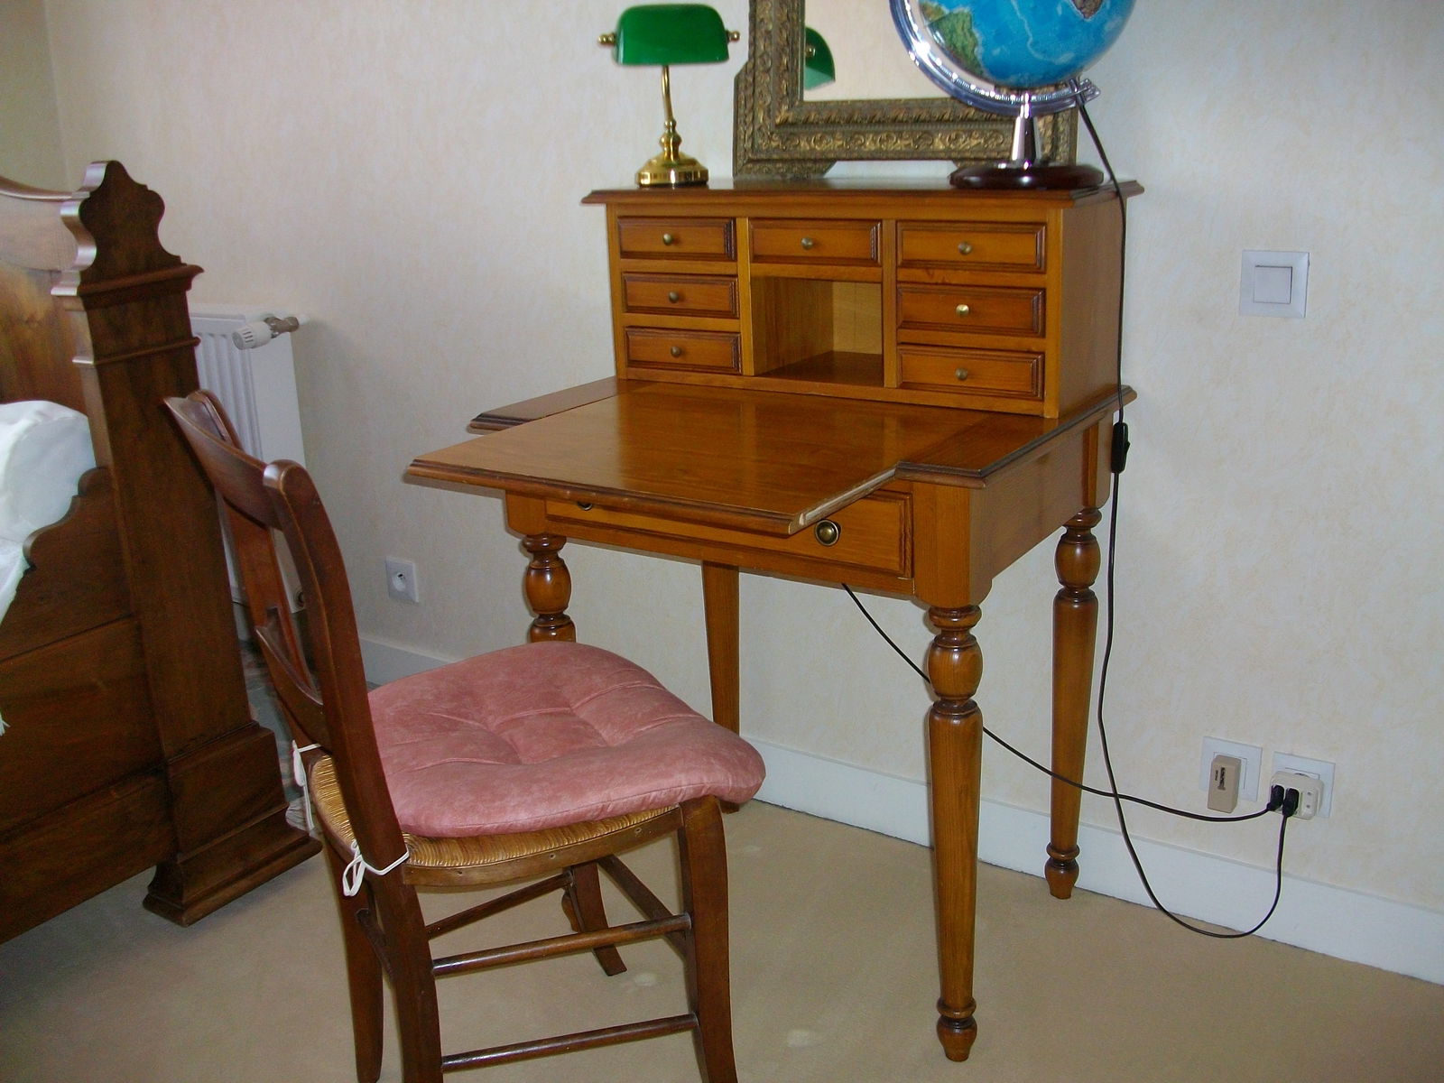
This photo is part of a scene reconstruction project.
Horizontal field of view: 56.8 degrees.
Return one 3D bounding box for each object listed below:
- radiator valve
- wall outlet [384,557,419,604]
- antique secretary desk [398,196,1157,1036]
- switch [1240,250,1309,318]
[{"bbox_3d":[-0.864,-0.401,2.561,0.051,0.051,0.138,9,21,32],"label":"radiator valve"},{"bbox_3d":[-0.641,0.078,2.677,0.081,0.081,0.012,9,21,32],"label":"wall outlet"},{"bbox_3d":[0.060,0.086,1.728,0.705,1.027,0.737,9,21,32],"label":"antique secretary desk"},{"bbox_3d":[0.679,-0.316,1.643,0.081,0.081,0.012,9,21,32],"label":"switch"}]

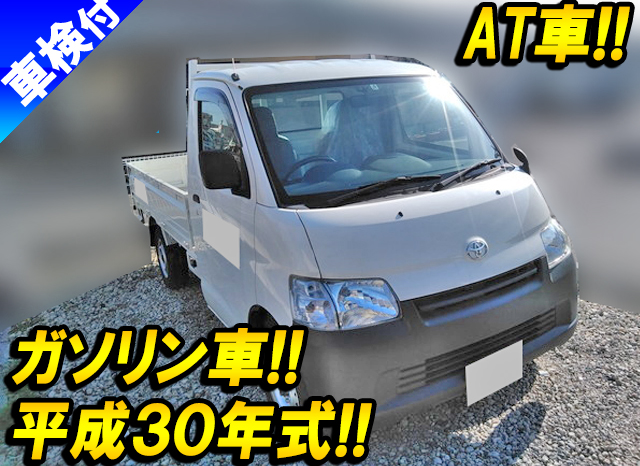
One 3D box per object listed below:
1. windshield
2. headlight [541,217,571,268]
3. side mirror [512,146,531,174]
[{"bbox_3d":[0.352,-0.513,2.559,1.400,0.730,0.130,-12,-23,-26],"label":"windshield"},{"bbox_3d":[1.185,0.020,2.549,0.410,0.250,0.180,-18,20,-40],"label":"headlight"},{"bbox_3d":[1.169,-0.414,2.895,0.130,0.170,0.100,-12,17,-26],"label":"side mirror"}]

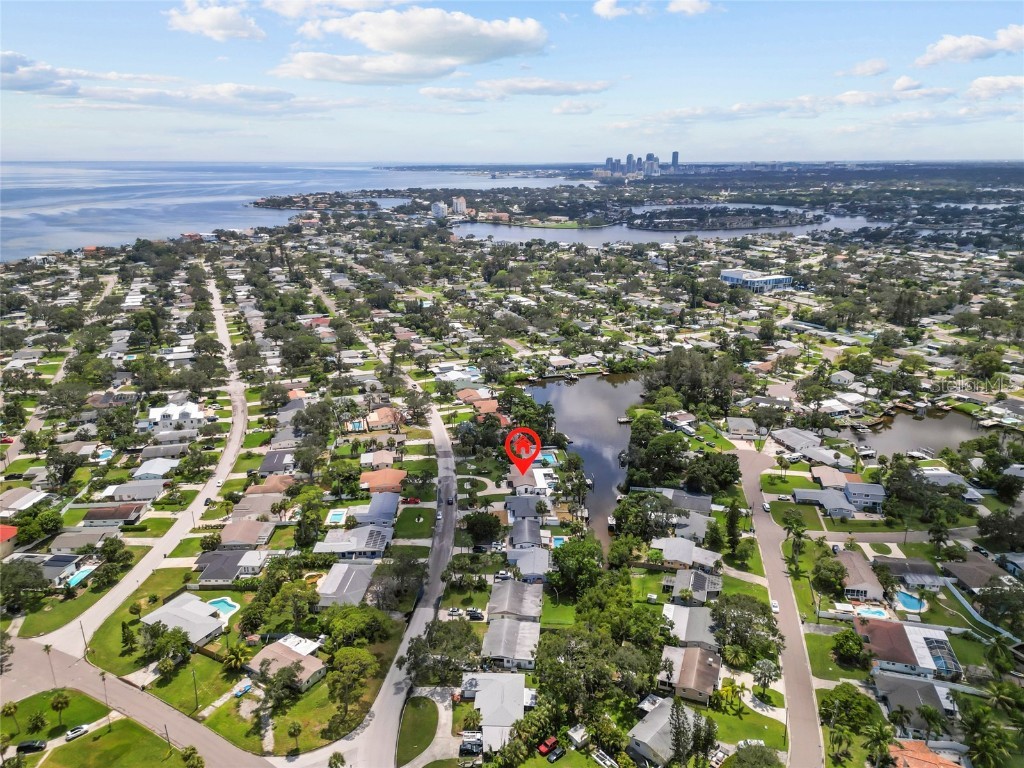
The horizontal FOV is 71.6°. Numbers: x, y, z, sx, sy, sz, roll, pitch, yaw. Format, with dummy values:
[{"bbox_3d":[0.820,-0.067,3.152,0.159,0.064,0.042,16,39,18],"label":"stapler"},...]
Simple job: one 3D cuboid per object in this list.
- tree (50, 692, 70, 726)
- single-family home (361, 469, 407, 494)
[{"bbox_3d":[-100.040,72.340,157.280,3.700,8.500,3.700,0,18,0],"label":"tree"},{"bbox_3d":[-49.500,37.350,273.940,16.400,4.200,13.800,-1,18,-3],"label":"single-family home"}]

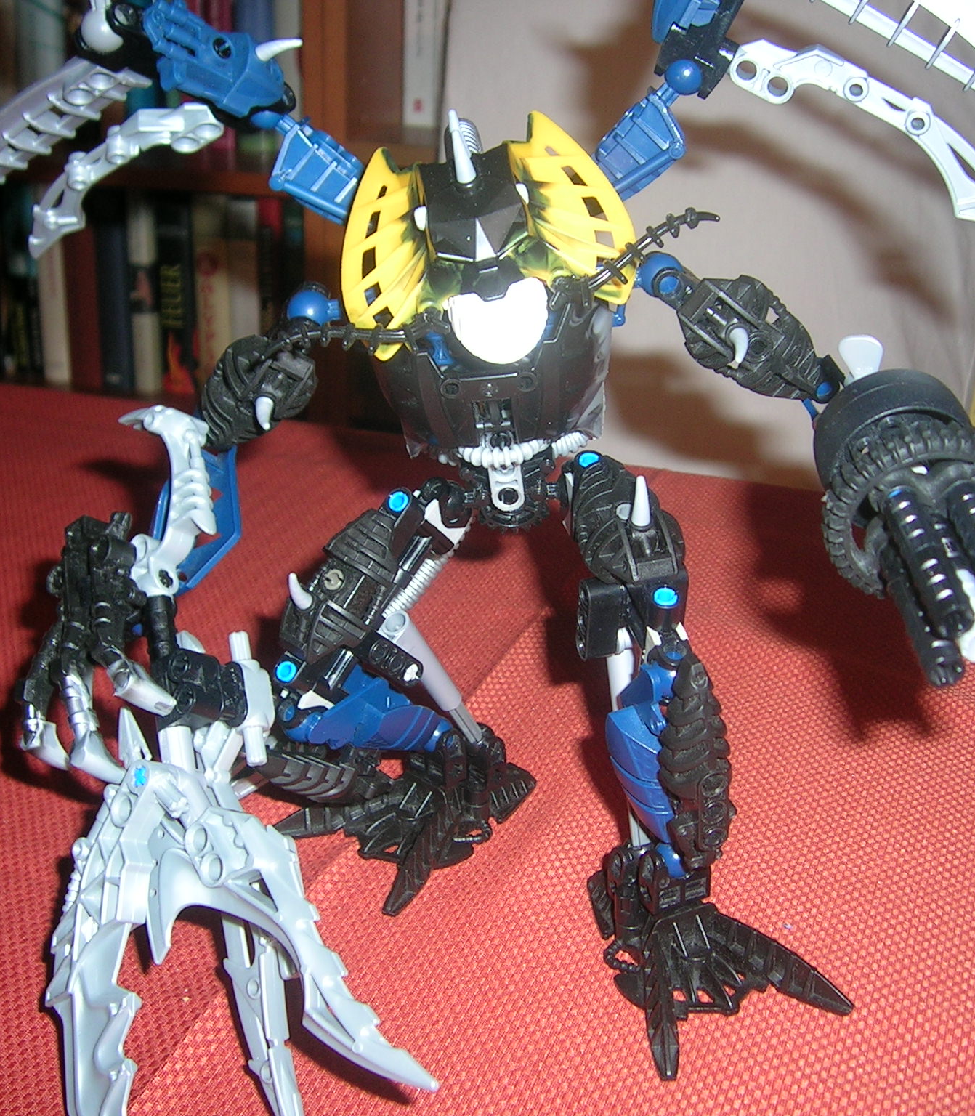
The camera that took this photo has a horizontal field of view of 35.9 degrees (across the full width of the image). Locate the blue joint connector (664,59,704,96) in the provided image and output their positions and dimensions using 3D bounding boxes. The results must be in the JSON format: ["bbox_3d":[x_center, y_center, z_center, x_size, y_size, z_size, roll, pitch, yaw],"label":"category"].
[{"bbox_3d":[0.055,-0.135,0.422,0.011,0.011,0.011,10,21,24],"label":"blue joint connector"}]

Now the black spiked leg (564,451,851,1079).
[{"bbox_3d":[0.048,0.040,0.369,0.058,0.125,0.101,-6,20,-21],"label":"black spiked leg"}]

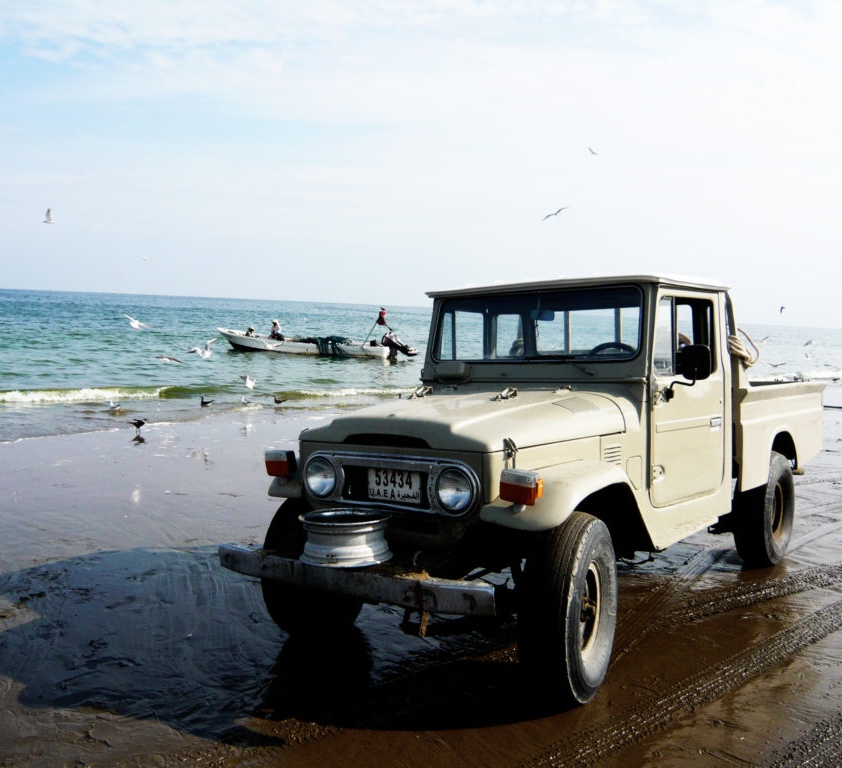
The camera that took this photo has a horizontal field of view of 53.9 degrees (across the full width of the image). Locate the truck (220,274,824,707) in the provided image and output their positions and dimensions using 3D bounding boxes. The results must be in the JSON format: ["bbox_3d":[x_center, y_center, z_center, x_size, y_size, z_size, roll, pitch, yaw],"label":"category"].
[{"bbox_3d":[1.129,0.339,5.270,1.710,1.890,4.807,0,1,39],"label":"truck"}]

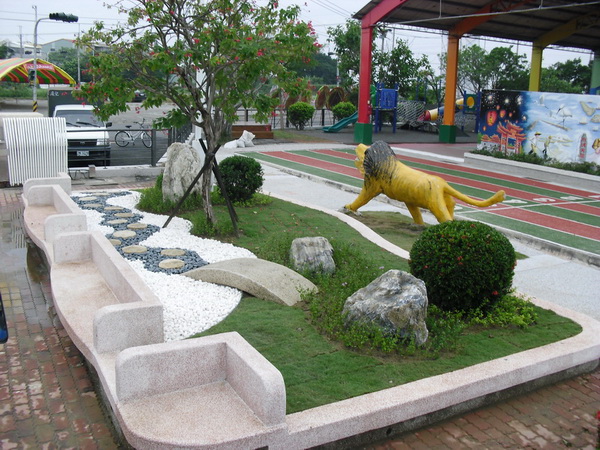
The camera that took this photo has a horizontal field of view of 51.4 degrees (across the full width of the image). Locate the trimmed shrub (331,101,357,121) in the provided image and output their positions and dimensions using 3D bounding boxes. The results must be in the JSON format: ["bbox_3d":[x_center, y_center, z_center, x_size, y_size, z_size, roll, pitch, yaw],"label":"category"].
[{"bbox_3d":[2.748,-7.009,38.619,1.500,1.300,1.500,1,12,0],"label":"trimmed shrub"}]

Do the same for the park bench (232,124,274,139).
[{"bbox_3d":[-2.106,-4.142,27.871,1.782,0.560,0.520,-5,14,-28],"label":"park bench"}]

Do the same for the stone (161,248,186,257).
[{"bbox_3d":[-1.619,0.374,7.988,0.320,0.050,0.330,-2,12,-15],"label":"stone"}]

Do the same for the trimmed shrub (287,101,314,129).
[{"bbox_3d":[0.103,-5.900,33.865,1.423,1.523,1.423,2,13,0],"label":"trimmed shrub"}]

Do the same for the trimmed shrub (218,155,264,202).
[{"bbox_3d":[-1.048,-0.823,11.217,0.817,0.858,0.817,2,13,0],"label":"trimmed shrub"}]

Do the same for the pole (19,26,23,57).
[{"bbox_3d":[-38.219,-22.620,85.986,0.300,9.061,0.300,2,13,0],"label":"pole"}]

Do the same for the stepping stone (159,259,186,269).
[{"bbox_3d":[-1.516,0.462,7.405,0.296,0.040,0.296,2,13,0],"label":"stepping stone"}]

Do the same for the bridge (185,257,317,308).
[{"bbox_3d":[-0.563,0.542,6.763,1.560,0.260,0.560,10,15,35],"label":"bridge"}]

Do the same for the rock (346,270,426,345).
[{"bbox_3d":[0.722,0.708,5.339,0.703,0.582,0.527,2,13,0],"label":"rock"}]

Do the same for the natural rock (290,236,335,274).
[{"bbox_3d":[0.153,0.358,7.269,0.509,0.388,0.408,2,13,0],"label":"natural rock"}]

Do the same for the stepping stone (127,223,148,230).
[{"bbox_3d":[-2.469,0.035,9.483,0.310,0.050,0.320,-2,12,-15],"label":"stepping stone"}]

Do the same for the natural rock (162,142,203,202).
[{"bbox_3d":[-2.130,-0.933,11.430,0.720,1.130,0.500,0,12,-5],"label":"natural rock"}]

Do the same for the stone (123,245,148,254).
[{"bbox_3d":[-2.145,0.331,8.131,0.330,0.050,0.350,-2,12,-15],"label":"stone"}]

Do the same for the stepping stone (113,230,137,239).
[{"bbox_3d":[-2.500,0.154,8.918,0.340,0.050,0.360,-2,12,-15],"label":"stepping stone"}]

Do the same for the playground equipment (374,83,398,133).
[{"bbox_3d":[4.714,-6.344,33.795,1.200,2.700,1.200,3,12,10],"label":"playground equipment"}]

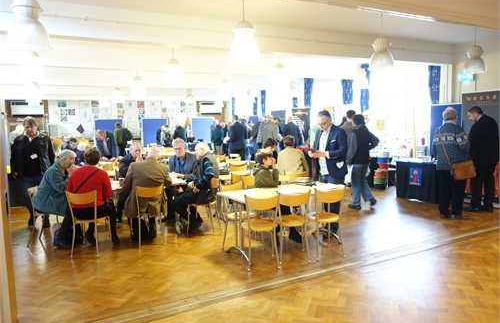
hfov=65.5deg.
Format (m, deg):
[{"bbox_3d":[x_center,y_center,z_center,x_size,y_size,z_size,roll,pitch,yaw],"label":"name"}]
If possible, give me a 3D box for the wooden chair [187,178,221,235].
[{"bbox_3d":[-0.675,0.632,5.764,0.490,0.820,0.410,-1,6,9],"label":"wooden chair"}]

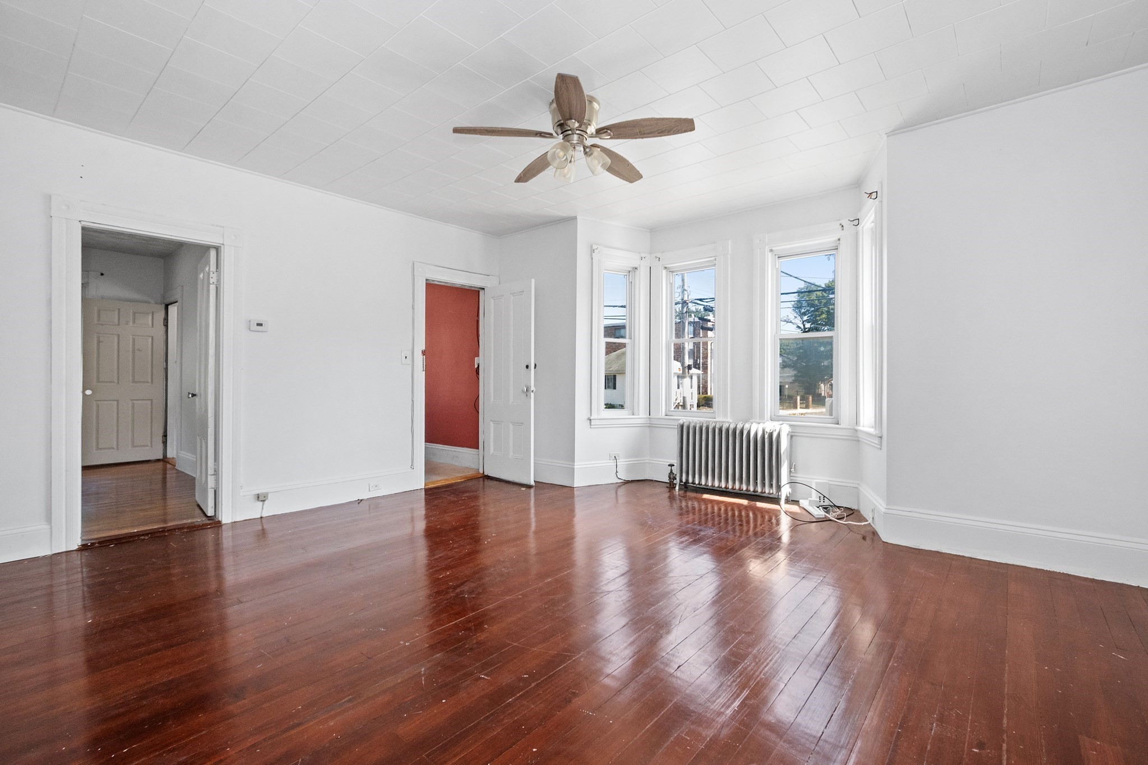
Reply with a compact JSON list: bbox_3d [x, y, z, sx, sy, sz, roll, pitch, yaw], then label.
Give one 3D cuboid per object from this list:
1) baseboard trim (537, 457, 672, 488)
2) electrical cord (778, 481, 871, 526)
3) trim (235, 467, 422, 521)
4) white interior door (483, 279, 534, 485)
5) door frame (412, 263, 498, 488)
[{"bbox_3d":[0.300,0.927,4.943,1.410,0.235,0.300,0,0,-6],"label":"baseboard trim"},{"bbox_3d":[1.970,0.950,3.800,0.620,0.200,0.560,0,0,35],"label":"electrical cord"},{"bbox_3d":[-2.037,0.942,4.163,0.025,0.210,1.500,0,0,44],"label":"trim"},{"bbox_3d":[-0.690,0.000,5.060,0.710,2.070,0.040,0,0,37],"label":"white interior door"},{"bbox_3d":[-1.225,-0.060,5.050,0.130,2.210,1.050,0,0,44],"label":"door frame"}]

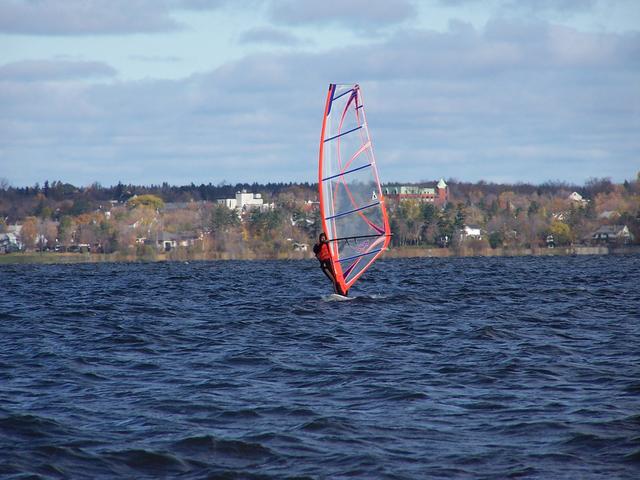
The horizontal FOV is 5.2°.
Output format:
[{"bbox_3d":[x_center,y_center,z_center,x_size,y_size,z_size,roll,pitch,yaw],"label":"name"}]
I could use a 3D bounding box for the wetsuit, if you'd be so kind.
[{"bbox_3d":[0.239,0.681,168.000,0.550,1.420,0.450,-9,-10,-38],"label":"wetsuit"}]

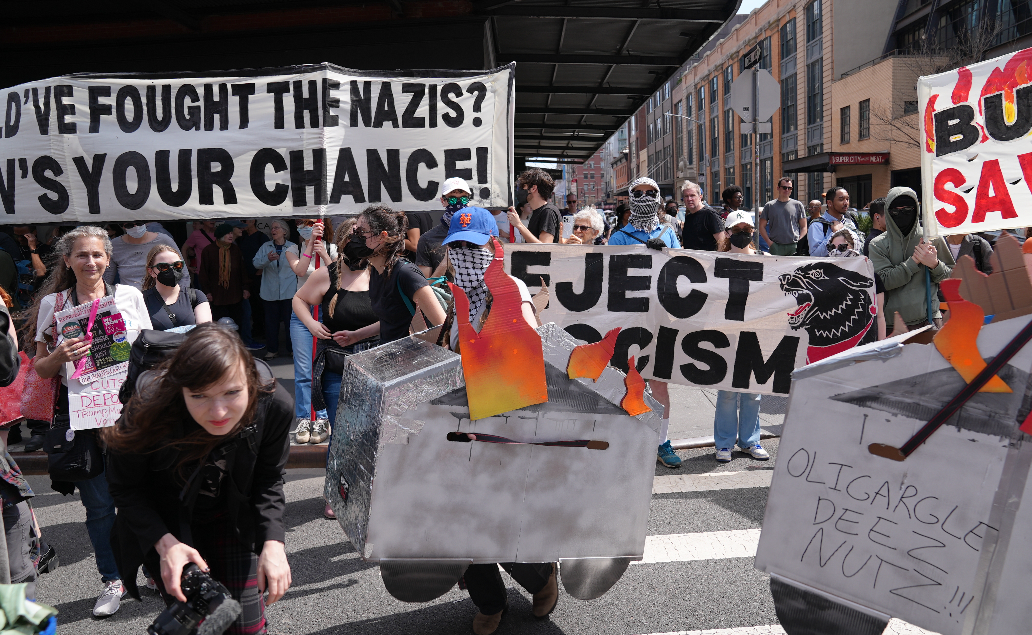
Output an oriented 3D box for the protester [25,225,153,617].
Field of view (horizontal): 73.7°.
[{"bbox_3d":[-1.771,0.462,2.991,0.520,1.690,0.400,-7,10,-20],"label":"protester"}]

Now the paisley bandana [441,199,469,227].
[{"bbox_3d":[-0.391,-0.672,4.450,0.170,0.180,0.150,-6,9,-10],"label":"paisley bandana"}]

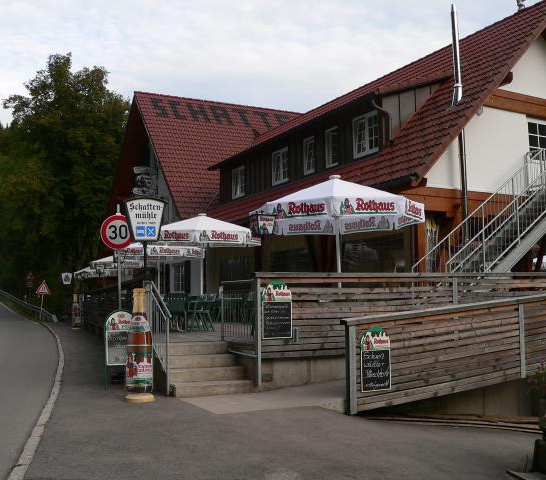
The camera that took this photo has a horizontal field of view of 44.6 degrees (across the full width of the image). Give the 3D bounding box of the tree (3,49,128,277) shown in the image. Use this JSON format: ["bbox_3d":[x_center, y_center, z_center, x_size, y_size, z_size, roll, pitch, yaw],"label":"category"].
[{"bbox_3d":[-14.271,-4.729,46.000,8.800,16.500,8.800,-1,-4,0],"label":"tree"}]

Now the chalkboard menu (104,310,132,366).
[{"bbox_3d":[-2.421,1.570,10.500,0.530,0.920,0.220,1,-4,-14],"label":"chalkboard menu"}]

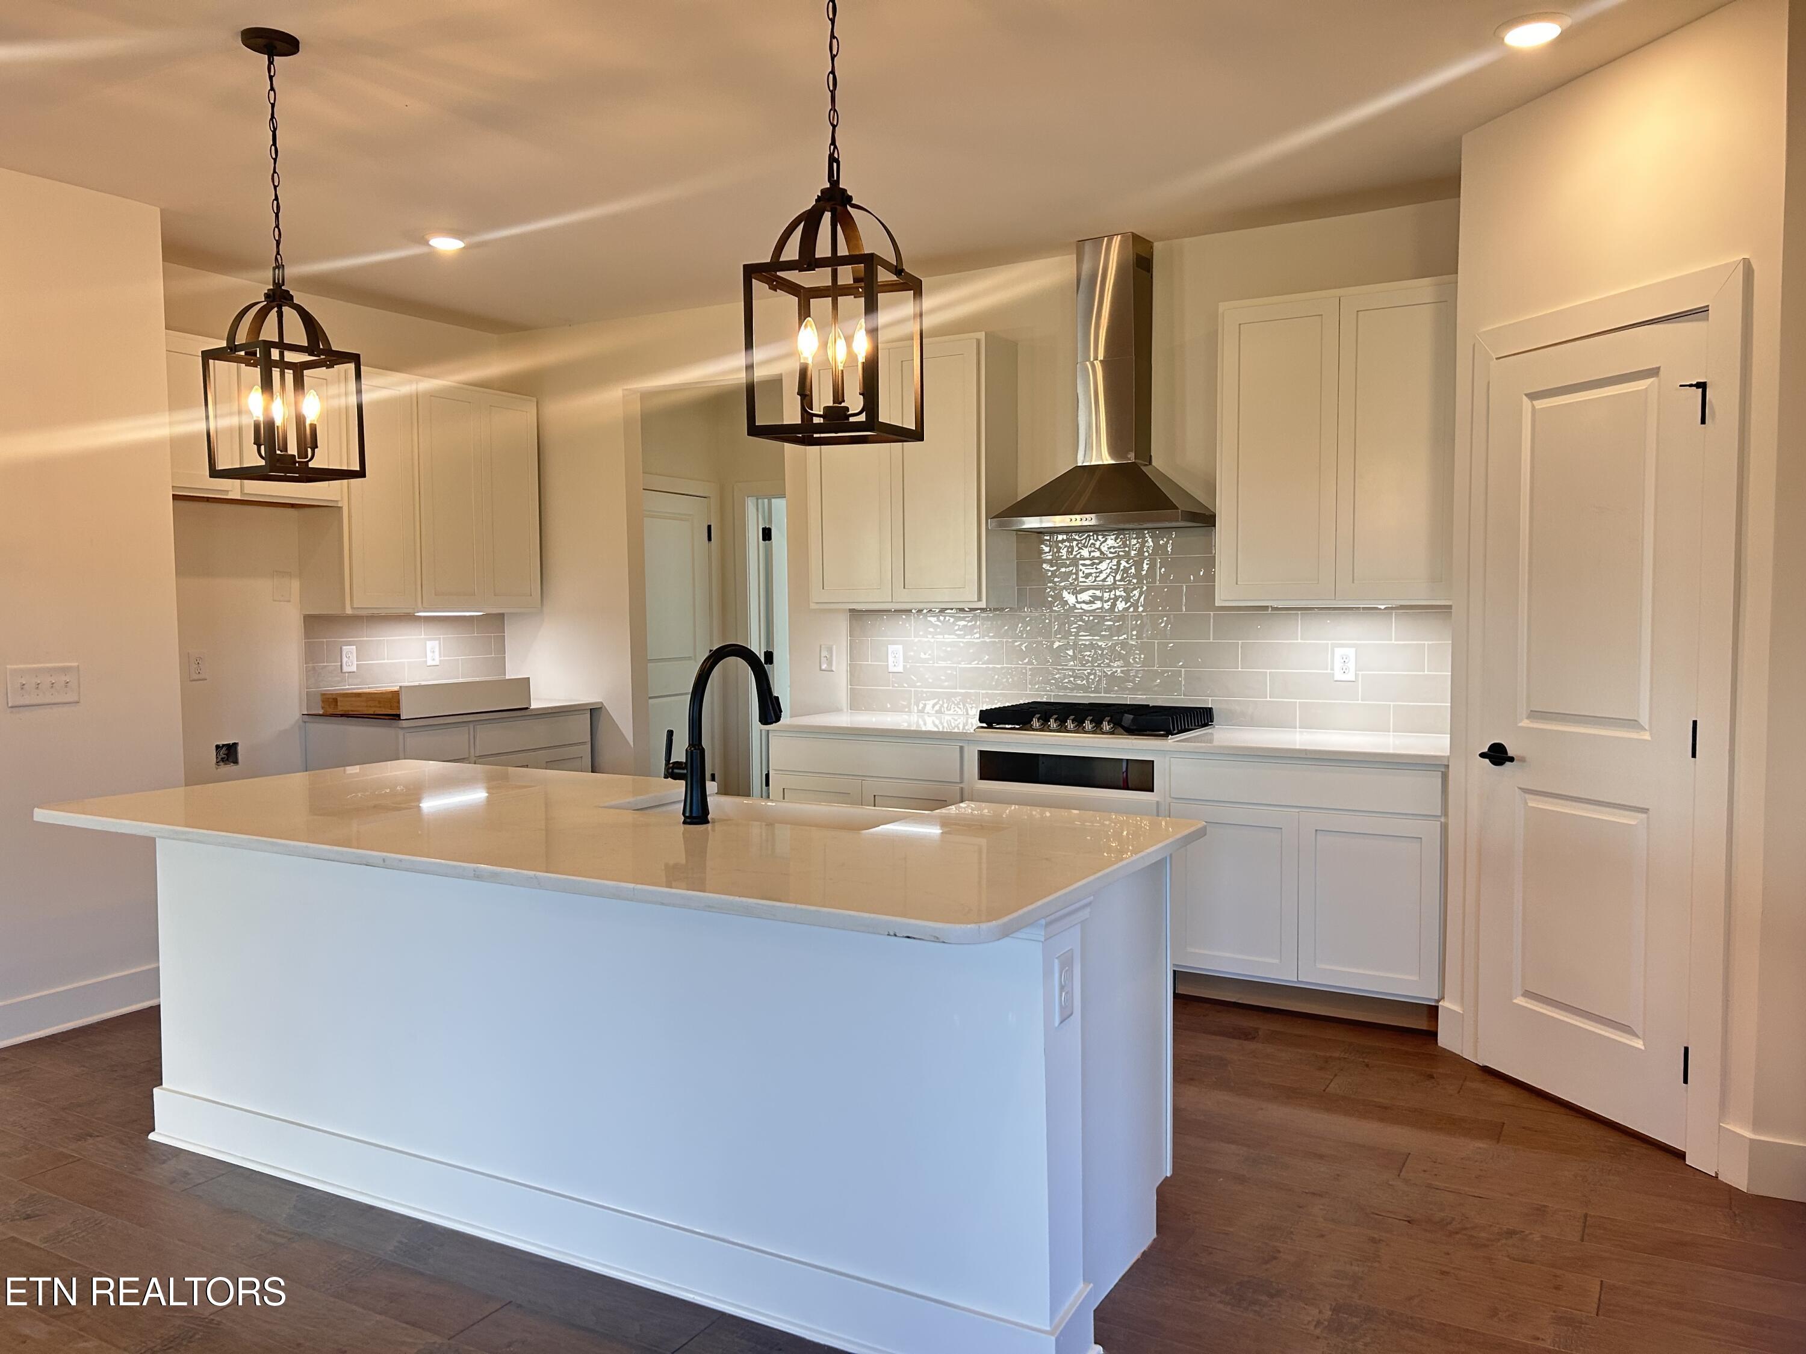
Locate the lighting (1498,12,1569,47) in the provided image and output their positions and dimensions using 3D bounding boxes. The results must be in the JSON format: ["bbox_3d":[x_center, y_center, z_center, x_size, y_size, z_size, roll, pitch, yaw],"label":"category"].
[{"bbox_3d":[1.526,-1.565,3.290,0.190,0.030,0.190,1,4,30],"label":"lighting"}]

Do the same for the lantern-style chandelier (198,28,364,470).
[{"bbox_3d":[-1.522,-1.018,3.315,0.257,1.053,0.257,2,4,34],"label":"lantern-style chandelier"}]

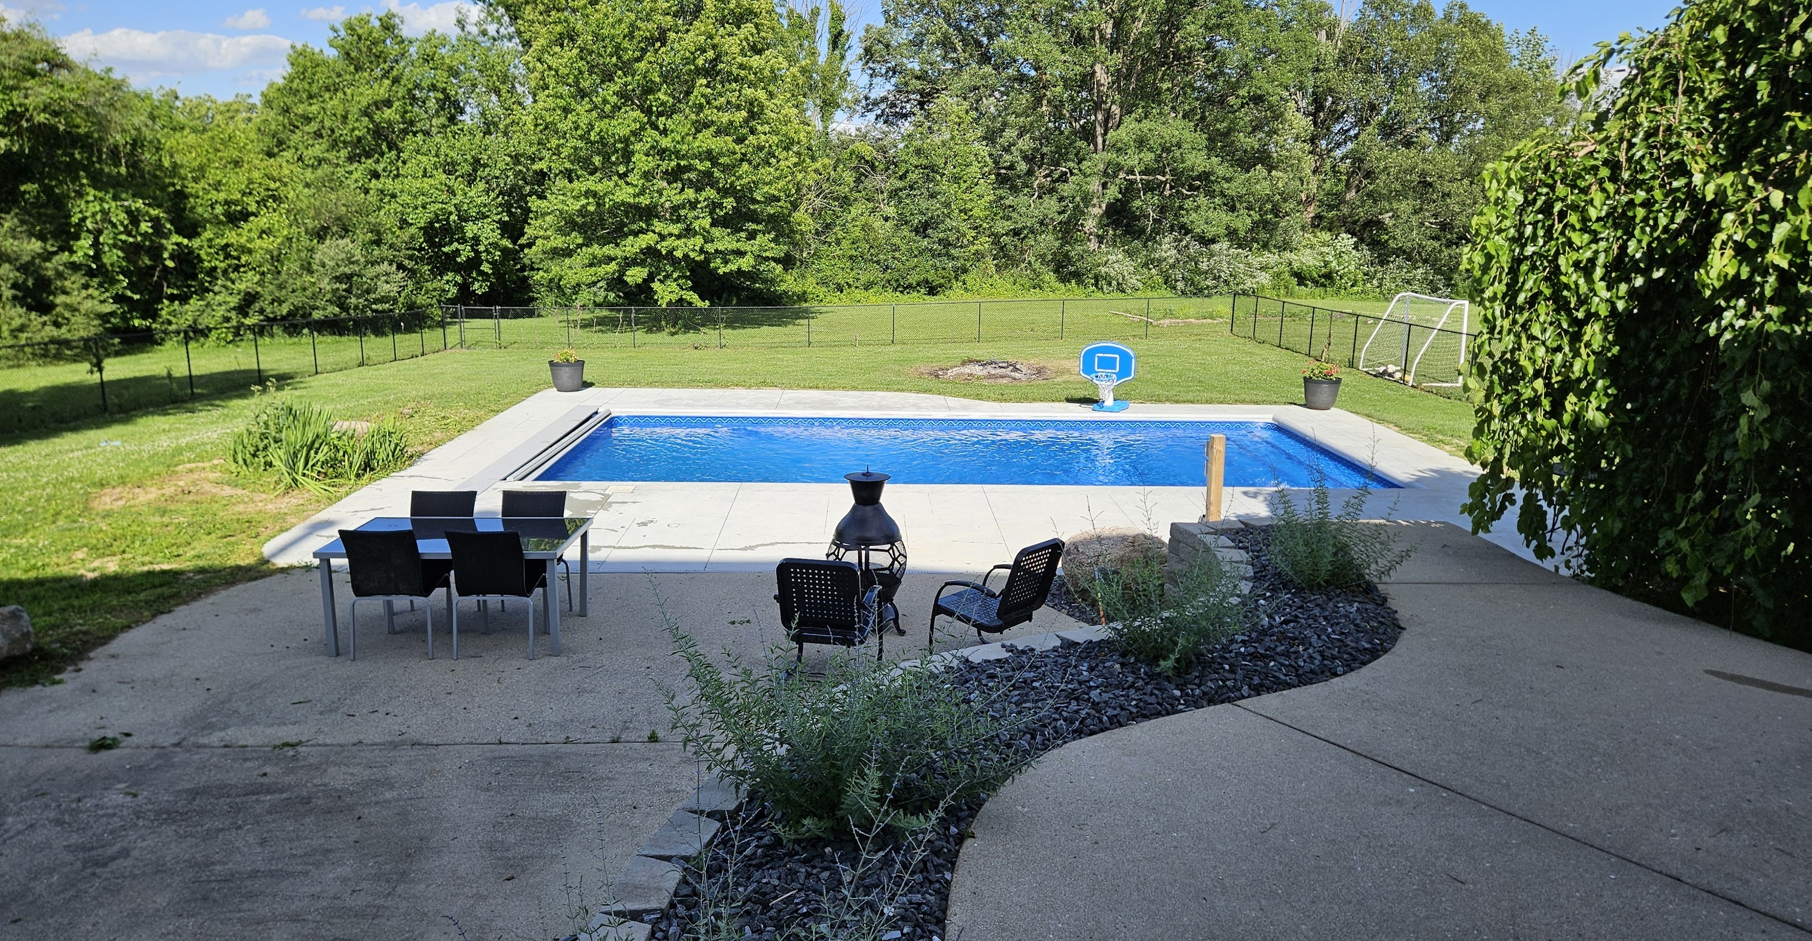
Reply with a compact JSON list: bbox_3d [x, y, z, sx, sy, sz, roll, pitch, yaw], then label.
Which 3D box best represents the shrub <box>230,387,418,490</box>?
[{"bbox_3d":[-6.851,-0.424,14.090,2.050,0.830,1.500,0,12,-2],"label":"shrub"}]

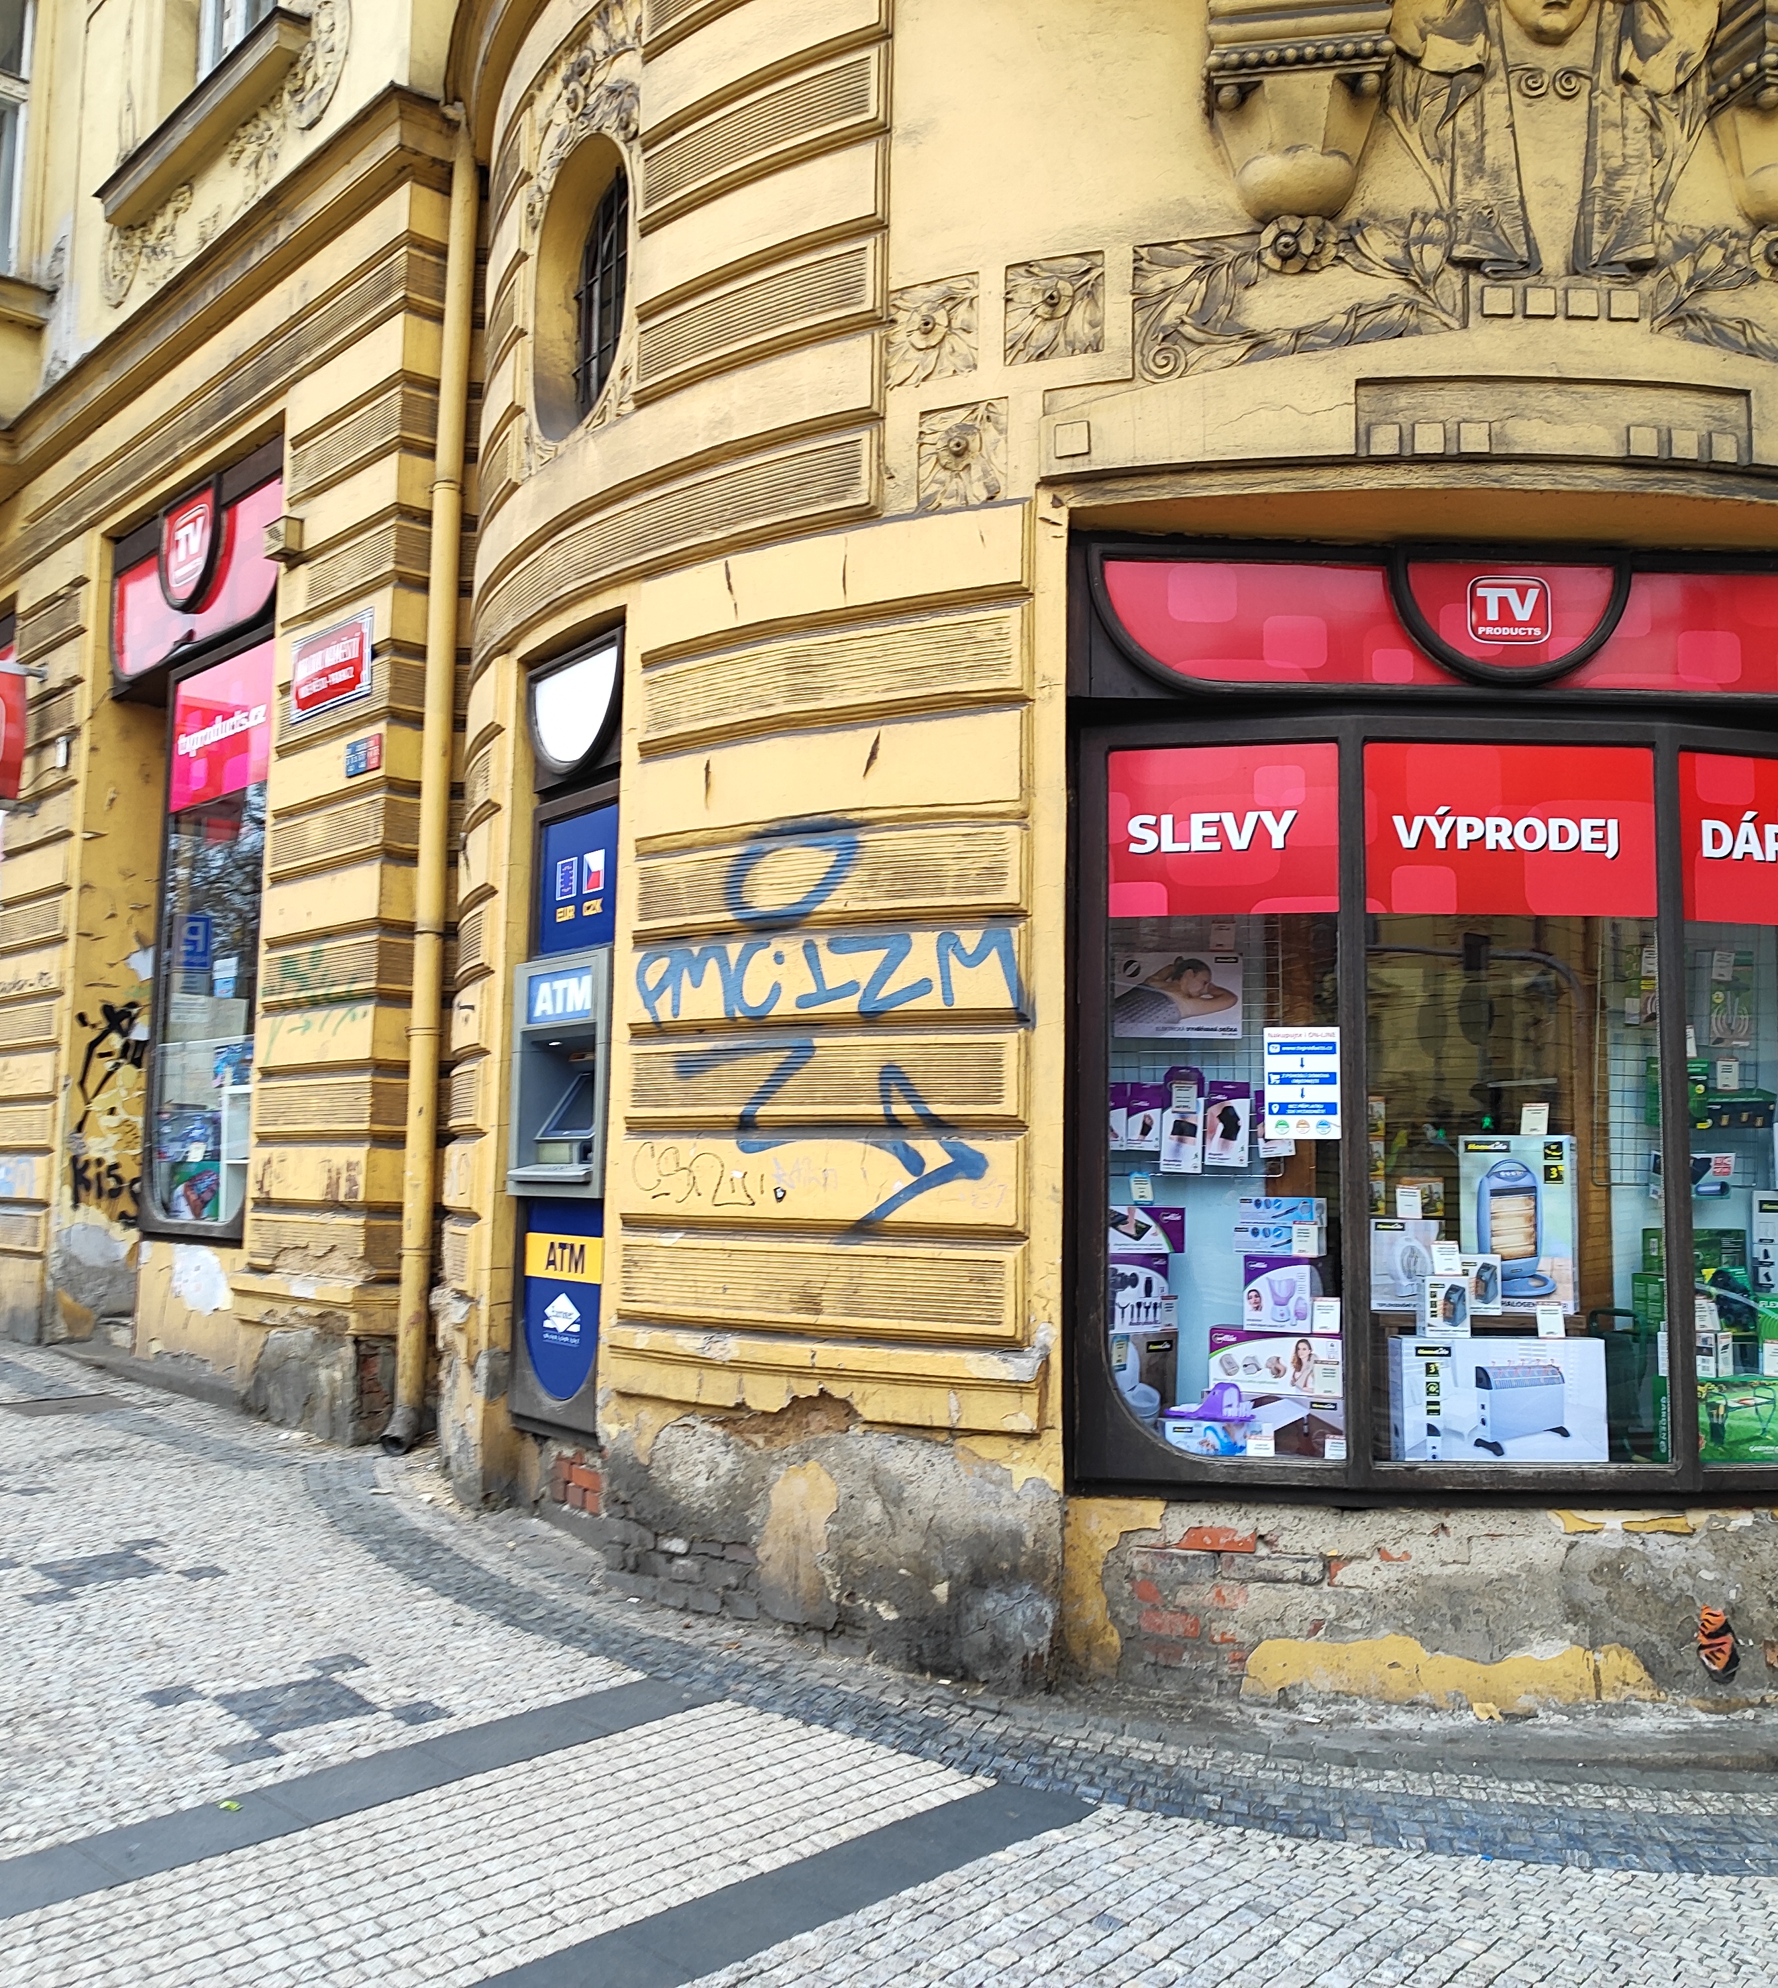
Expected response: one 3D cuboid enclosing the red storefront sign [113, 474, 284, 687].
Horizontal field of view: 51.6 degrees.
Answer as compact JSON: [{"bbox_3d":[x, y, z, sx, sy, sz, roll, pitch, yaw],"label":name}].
[{"bbox_3d":[-3.486,-2.100,9.302,0.120,0.740,2.182,7,-8,-43],"label":"red storefront sign"}]

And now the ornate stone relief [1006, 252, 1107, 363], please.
[{"bbox_3d":[0.450,-1.866,5.004,0.279,0.283,0.060,-1,-6,20],"label":"ornate stone relief"}]

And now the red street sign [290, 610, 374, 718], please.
[{"bbox_3d":[-2.363,-1.378,7.791,0.030,0.370,0.750,7,-8,-43],"label":"red street sign"}]

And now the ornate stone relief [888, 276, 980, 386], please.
[{"bbox_3d":[0.122,-1.857,5.145,0.277,0.287,0.060,-2,-7,26],"label":"ornate stone relief"}]

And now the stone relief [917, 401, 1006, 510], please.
[{"bbox_3d":[0.203,-1.479,5.063,0.262,0.298,0.060,-2,-7,25],"label":"stone relief"}]

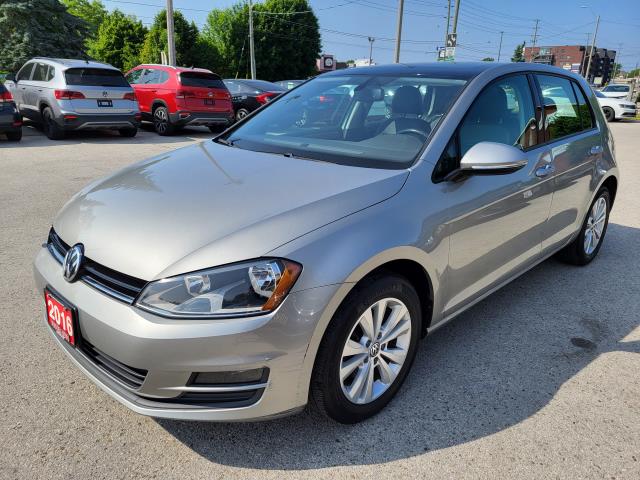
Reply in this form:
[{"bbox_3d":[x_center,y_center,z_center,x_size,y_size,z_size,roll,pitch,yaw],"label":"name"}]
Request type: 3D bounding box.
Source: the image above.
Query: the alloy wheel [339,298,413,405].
[{"bbox_3d":[0.175,0.421,1.960,0.440,0.440,0.170,-16,24,-42],"label":"alloy wheel"}]

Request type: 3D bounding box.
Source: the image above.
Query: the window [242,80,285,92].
[{"bbox_3d":[-1.646,-4.471,14.000,0.600,0.400,1.200,14,22,38],"label":"window"}]

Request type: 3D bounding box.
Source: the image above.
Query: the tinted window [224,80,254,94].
[{"bbox_3d":[-2.506,-4.717,14.870,1.500,0.450,0.200,17,24,41],"label":"tinted window"}]

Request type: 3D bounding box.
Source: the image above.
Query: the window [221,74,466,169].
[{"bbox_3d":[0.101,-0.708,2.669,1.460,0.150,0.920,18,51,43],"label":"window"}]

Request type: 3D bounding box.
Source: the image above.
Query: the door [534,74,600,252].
[{"bbox_3d":[1.581,-0.513,3.118,1.000,1.080,0.260,-16,24,-42],"label":"door"}]

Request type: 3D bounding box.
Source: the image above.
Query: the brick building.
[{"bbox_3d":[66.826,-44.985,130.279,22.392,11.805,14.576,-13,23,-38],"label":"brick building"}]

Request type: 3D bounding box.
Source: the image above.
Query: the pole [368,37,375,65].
[{"bbox_3d":[7.508,-25.372,71.303,0.900,8.775,0.300,0,17,0],"label":"pole"}]

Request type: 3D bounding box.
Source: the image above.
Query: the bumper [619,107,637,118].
[{"bbox_3d":[14.012,-5.800,21.869,1.700,0.480,0.420,-15,23,-41],"label":"bumper"}]

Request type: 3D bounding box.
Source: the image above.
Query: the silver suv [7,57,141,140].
[{"bbox_3d":[-6.186,-3.515,11.665,4.460,1.640,1.840,19,24,40],"label":"silver suv"}]

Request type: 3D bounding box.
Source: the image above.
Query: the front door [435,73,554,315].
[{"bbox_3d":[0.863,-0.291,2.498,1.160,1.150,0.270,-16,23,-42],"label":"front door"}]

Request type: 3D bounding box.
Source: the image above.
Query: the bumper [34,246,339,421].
[{"bbox_3d":[-0.768,0.268,2.105,0.670,0.520,1.780,-16,23,-42],"label":"bumper"}]

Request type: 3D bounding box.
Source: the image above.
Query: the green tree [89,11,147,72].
[{"bbox_3d":[-13.607,-12.228,32.969,4.200,6.526,4.200,0,17,0],"label":"green tree"}]

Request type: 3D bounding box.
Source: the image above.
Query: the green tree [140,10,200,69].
[{"bbox_3d":[-10.256,-12.634,33.992,4.300,6.681,4.300,0,17,0],"label":"green tree"}]

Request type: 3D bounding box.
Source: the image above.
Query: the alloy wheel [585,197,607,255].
[{"bbox_3d":[2.067,-0.115,3.730,0.440,0.440,0.180,-16,23,-42],"label":"alloy wheel"}]

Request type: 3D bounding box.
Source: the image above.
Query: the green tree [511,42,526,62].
[{"bbox_3d":[41.314,-35.964,101.898,3.800,10.957,3.800,9,19,24],"label":"green tree"}]

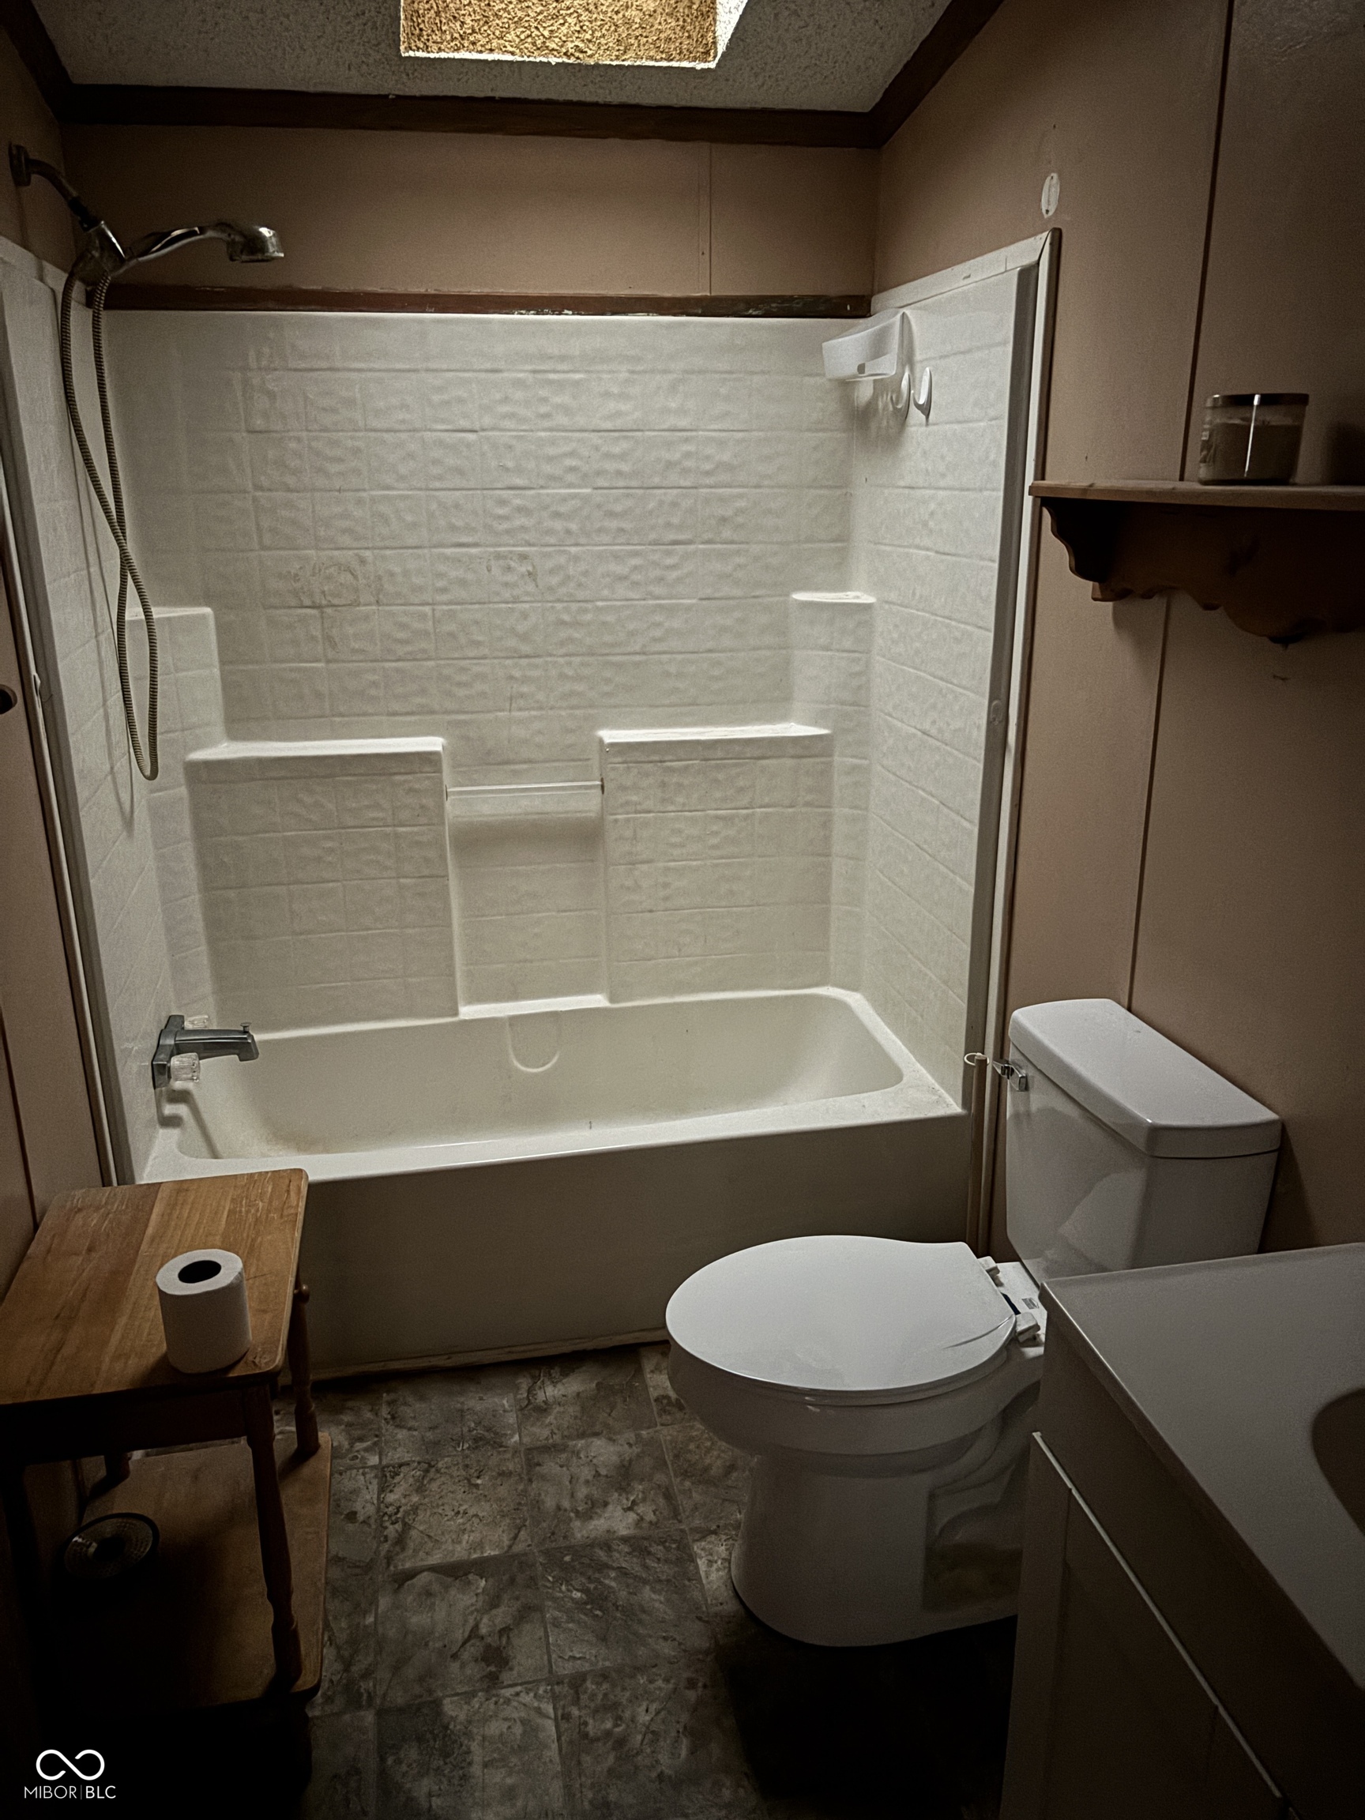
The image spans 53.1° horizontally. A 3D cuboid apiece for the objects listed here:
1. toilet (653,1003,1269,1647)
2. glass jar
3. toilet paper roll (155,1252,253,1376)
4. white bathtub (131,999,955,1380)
[{"bbox_3d":[0.329,0.574,1.851,0.706,0.754,0.428,-4,17,-10],"label":"toilet"},{"bbox_3d":[0.628,-0.516,1.508,0.101,0.088,0.101,-1,16,0],"label":"glass jar"},{"bbox_3d":[-0.544,0.457,1.557,0.095,0.101,0.095,-4,17,-10],"label":"toilet paper roll"},{"bbox_3d":[-0.254,0.505,2.789,1.490,0.378,0.770,-4,17,-10],"label":"white bathtub"}]

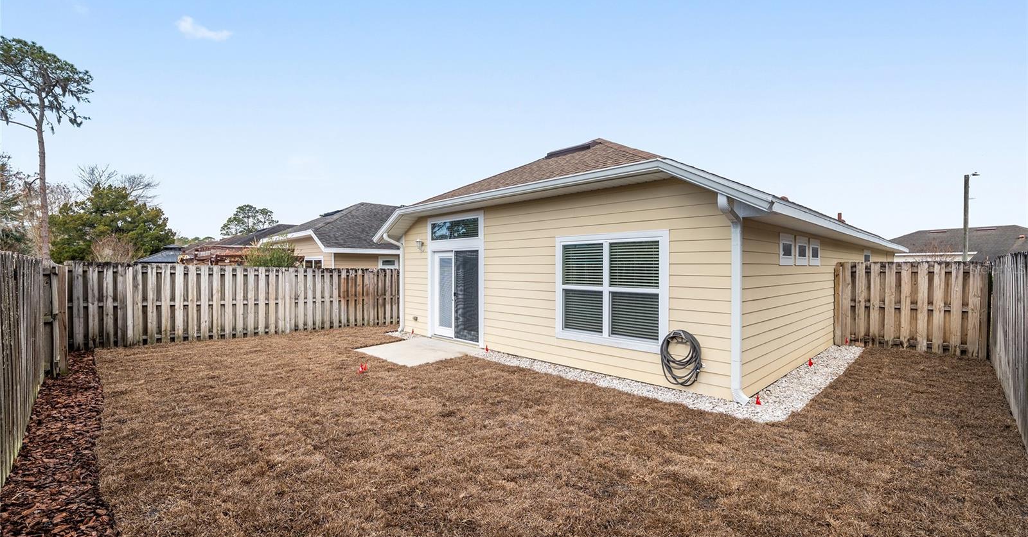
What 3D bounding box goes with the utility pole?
[{"bbox_3d":[28.400,-2.200,24.850,0.680,7.700,0.250,1,1,44],"label":"utility pole"}]

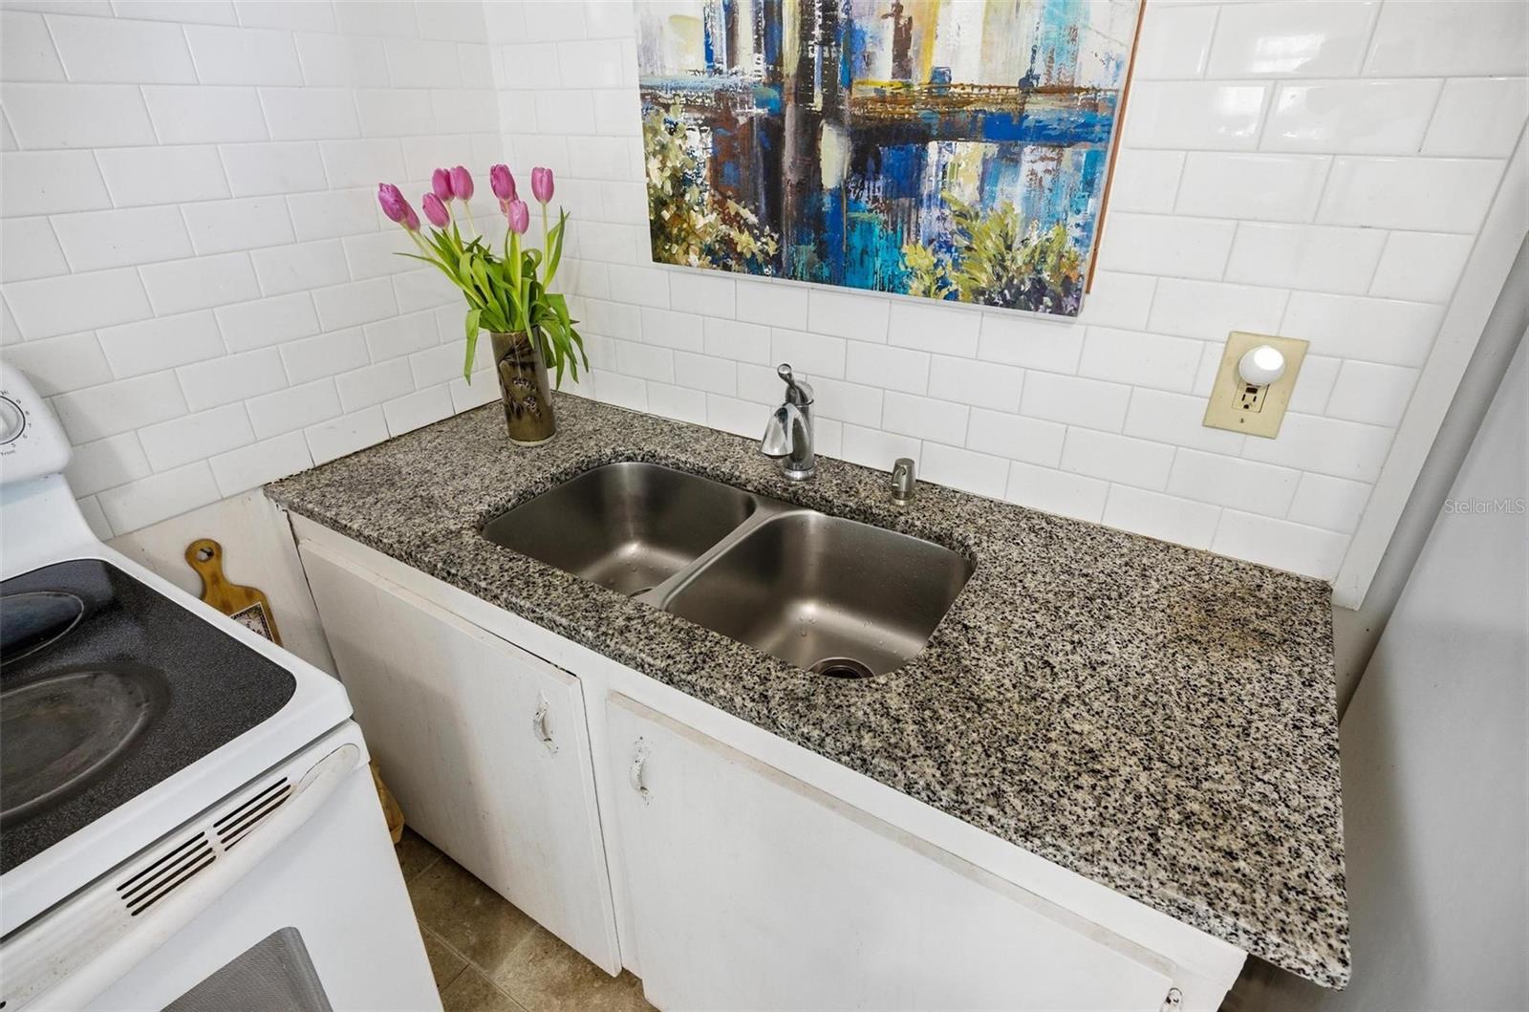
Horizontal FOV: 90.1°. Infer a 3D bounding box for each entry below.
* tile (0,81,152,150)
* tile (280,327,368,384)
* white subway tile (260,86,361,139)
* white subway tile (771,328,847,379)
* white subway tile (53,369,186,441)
[{"bbox_3d":[-0.909,-0.519,1.015,0.010,0.075,0.153,16,32,28],"label":"tile"},{"bbox_3d":[-0.781,-0.268,1.359,0.010,0.075,0.152,16,32,28],"label":"tile"},{"bbox_3d":[-0.739,-0.637,1.241,0.010,0.075,0.152,16,32,28],"label":"white subway tile"},{"bbox_3d":[0.080,-0.274,1.373,0.151,0.075,0.008,16,32,28],"label":"white subway tile"},{"bbox_3d":[-0.946,-0.148,1.129,0.010,0.075,0.152,16,32,28],"label":"white subway tile"}]

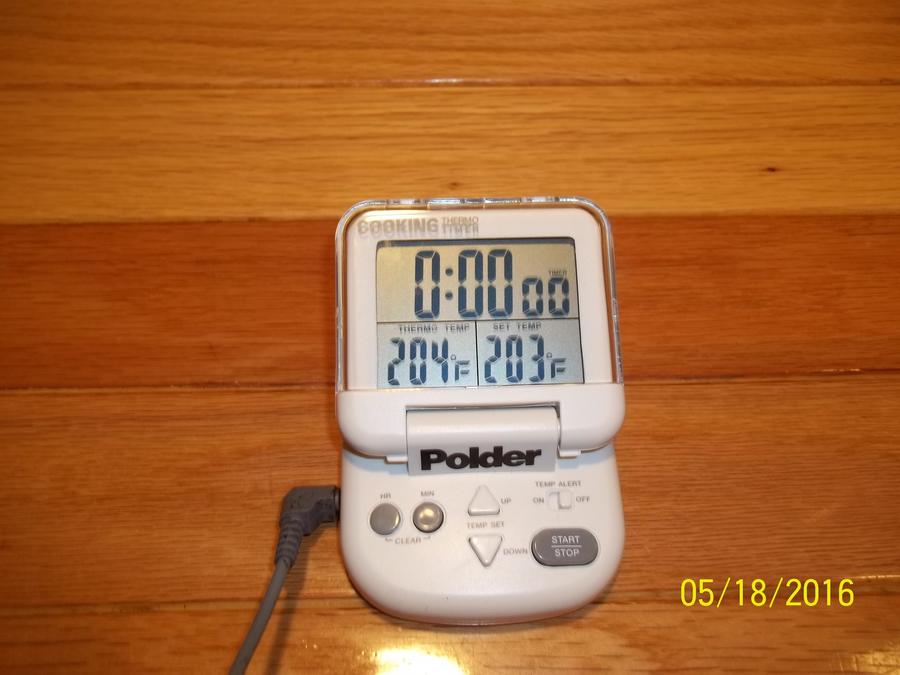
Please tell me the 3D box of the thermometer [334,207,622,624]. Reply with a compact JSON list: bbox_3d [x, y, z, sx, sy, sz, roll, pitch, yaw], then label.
[{"bbox_3d":[0.008,0.017,0.205,0.069,0.041,0.101,-1,65,-3],"label":"thermometer"}]

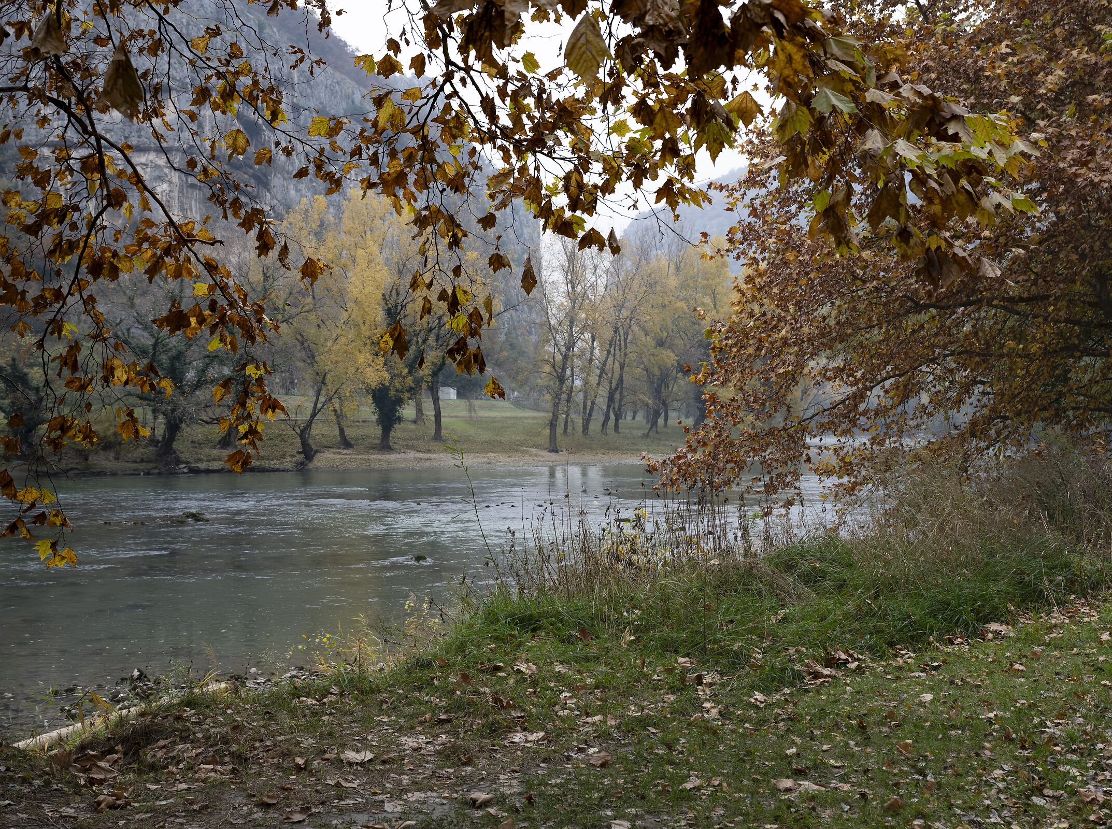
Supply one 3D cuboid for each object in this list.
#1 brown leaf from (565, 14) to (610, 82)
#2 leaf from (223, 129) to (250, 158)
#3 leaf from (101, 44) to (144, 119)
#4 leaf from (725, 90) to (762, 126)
[{"bbox_3d":[0.077,-0.884,3.000,0.110,0.164,0.040,0,0,1],"label":"brown leaf"},{"bbox_3d":[-1.388,-1.180,5.400,0.114,0.131,0.040,0,0,-14],"label":"leaf"},{"bbox_3d":[-1.044,-0.804,3.000,0.103,0.183,0.045,0,0,-19],"label":"leaf"},{"bbox_3d":[0.711,-1.157,4.700,0.140,0.132,0.050,0,0,9],"label":"leaf"}]

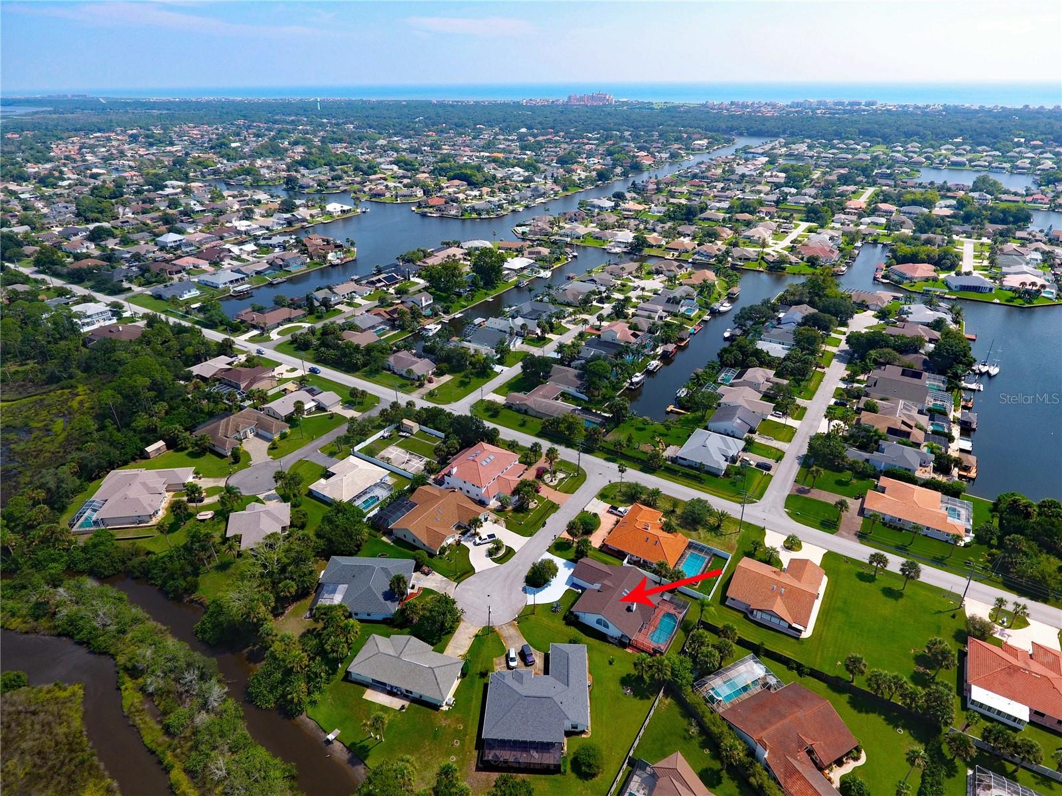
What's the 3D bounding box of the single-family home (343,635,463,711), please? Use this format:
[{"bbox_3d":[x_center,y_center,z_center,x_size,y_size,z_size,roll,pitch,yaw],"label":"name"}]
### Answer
[{"bbox_3d":[-25.190,55.056,126.977,21.800,4.500,12.400,9,28,17],"label":"single-family home"}]

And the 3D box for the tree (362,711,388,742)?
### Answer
[{"bbox_3d":[-28.789,60.680,113.282,4.000,7.000,4.000,0,27,0],"label":"tree"}]

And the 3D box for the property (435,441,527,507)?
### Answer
[{"bbox_3d":[-14.095,22.955,196.751,21.200,8.600,22.000,16,32,29],"label":"property"}]

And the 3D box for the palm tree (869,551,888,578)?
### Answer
[{"bbox_3d":[88.660,43.405,157.169,4.900,7.500,4.900,16,32,29],"label":"palm tree"}]

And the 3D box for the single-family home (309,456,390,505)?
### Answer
[{"bbox_3d":[-58.726,25.577,195.702,18.500,5.400,20.000,16,32,29],"label":"single-family home"}]

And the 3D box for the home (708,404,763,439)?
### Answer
[{"bbox_3d":[75.137,8.575,226.522,16.300,5.800,16.700,16,32,29],"label":"home"}]

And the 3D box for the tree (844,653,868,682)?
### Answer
[{"bbox_3d":[68.427,57.812,129.994,4.600,7.100,4.600,16,32,29],"label":"tree"}]

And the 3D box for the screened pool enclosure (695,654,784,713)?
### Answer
[{"bbox_3d":[41.441,57.743,122.723,15.700,3.000,8.000,-13,30,-24],"label":"screened pool enclosure"}]

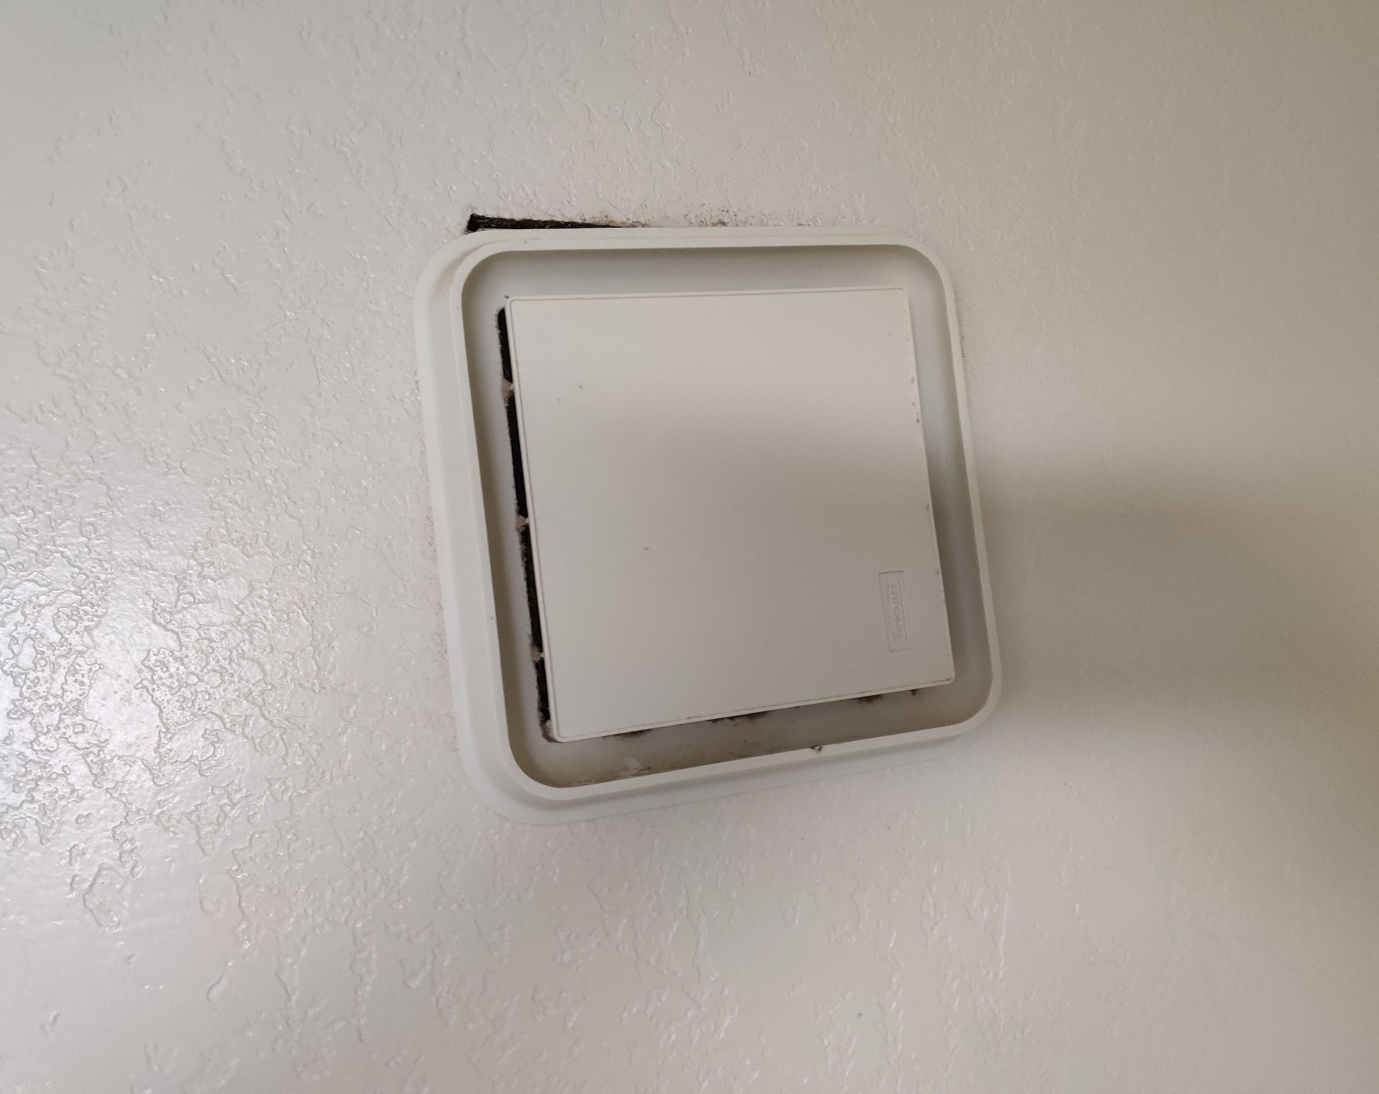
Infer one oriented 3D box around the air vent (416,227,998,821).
[{"bbox_3d":[0.018,-0.018,0.469,0.238,0.025,0.240,-6,-93,-18],"label":"air vent"}]

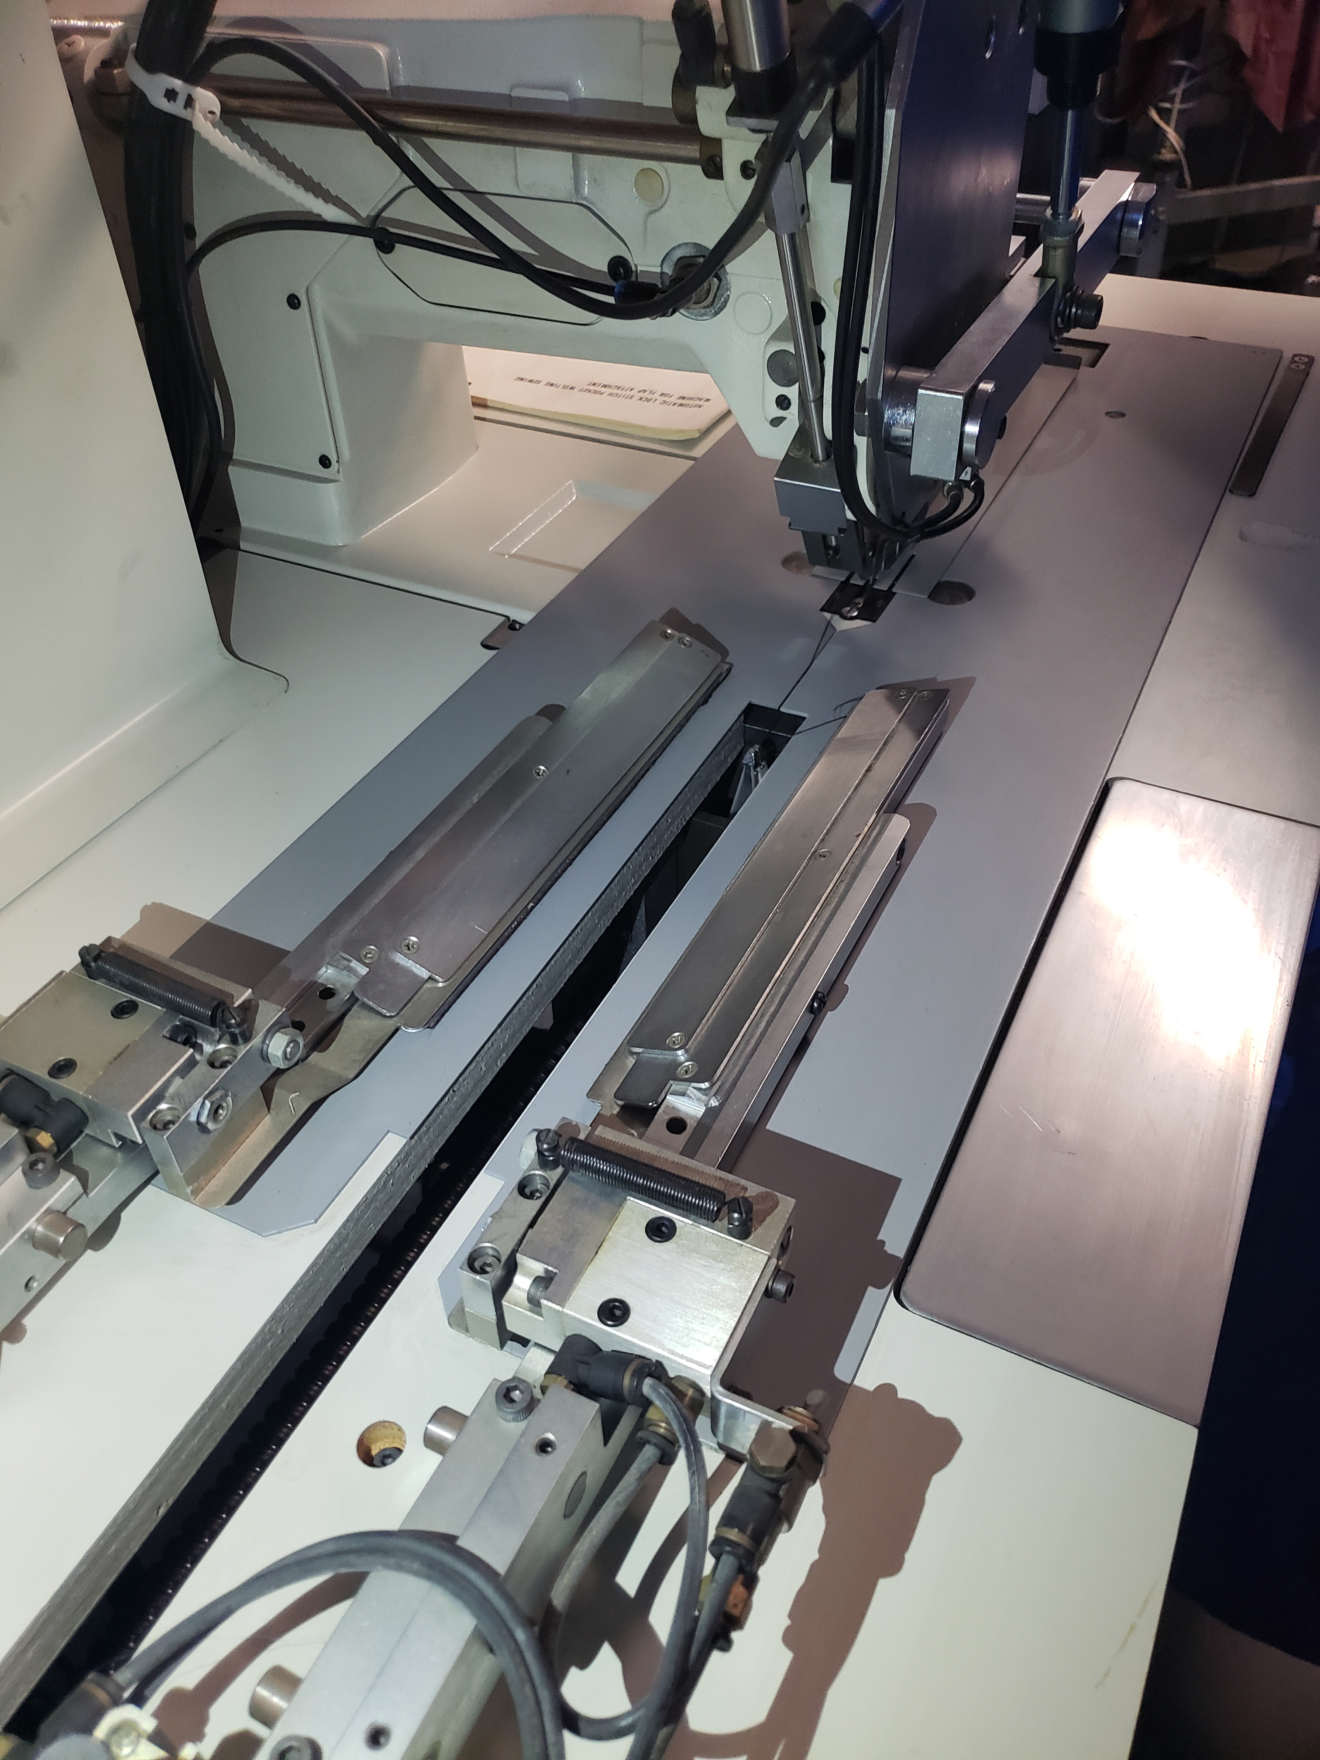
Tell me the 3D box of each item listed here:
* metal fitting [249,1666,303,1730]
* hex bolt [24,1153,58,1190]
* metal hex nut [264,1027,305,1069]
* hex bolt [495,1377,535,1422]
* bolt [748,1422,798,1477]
[{"bbox_3d":[-0.075,0.163,0.263,0.008,0.010,0.010,17,46,21],"label":"metal fitting"},{"bbox_3d":[-0.168,0.079,0.358,0.009,0.005,0.009,18,46,21],"label":"hex bolt"},{"bbox_3d":[-0.111,0.049,0.392,0.006,0.010,0.012,18,18,21],"label":"metal hex nut"},{"bbox_3d":[-0.034,0.120,0.306,0.009,0.005,0.009,18,46,21],"label":"hex bolt"},{"bbox_3d":[0.024,0.120,0.276,0.009,0.004,0.008,3,43,6],"label":"bolt"}]

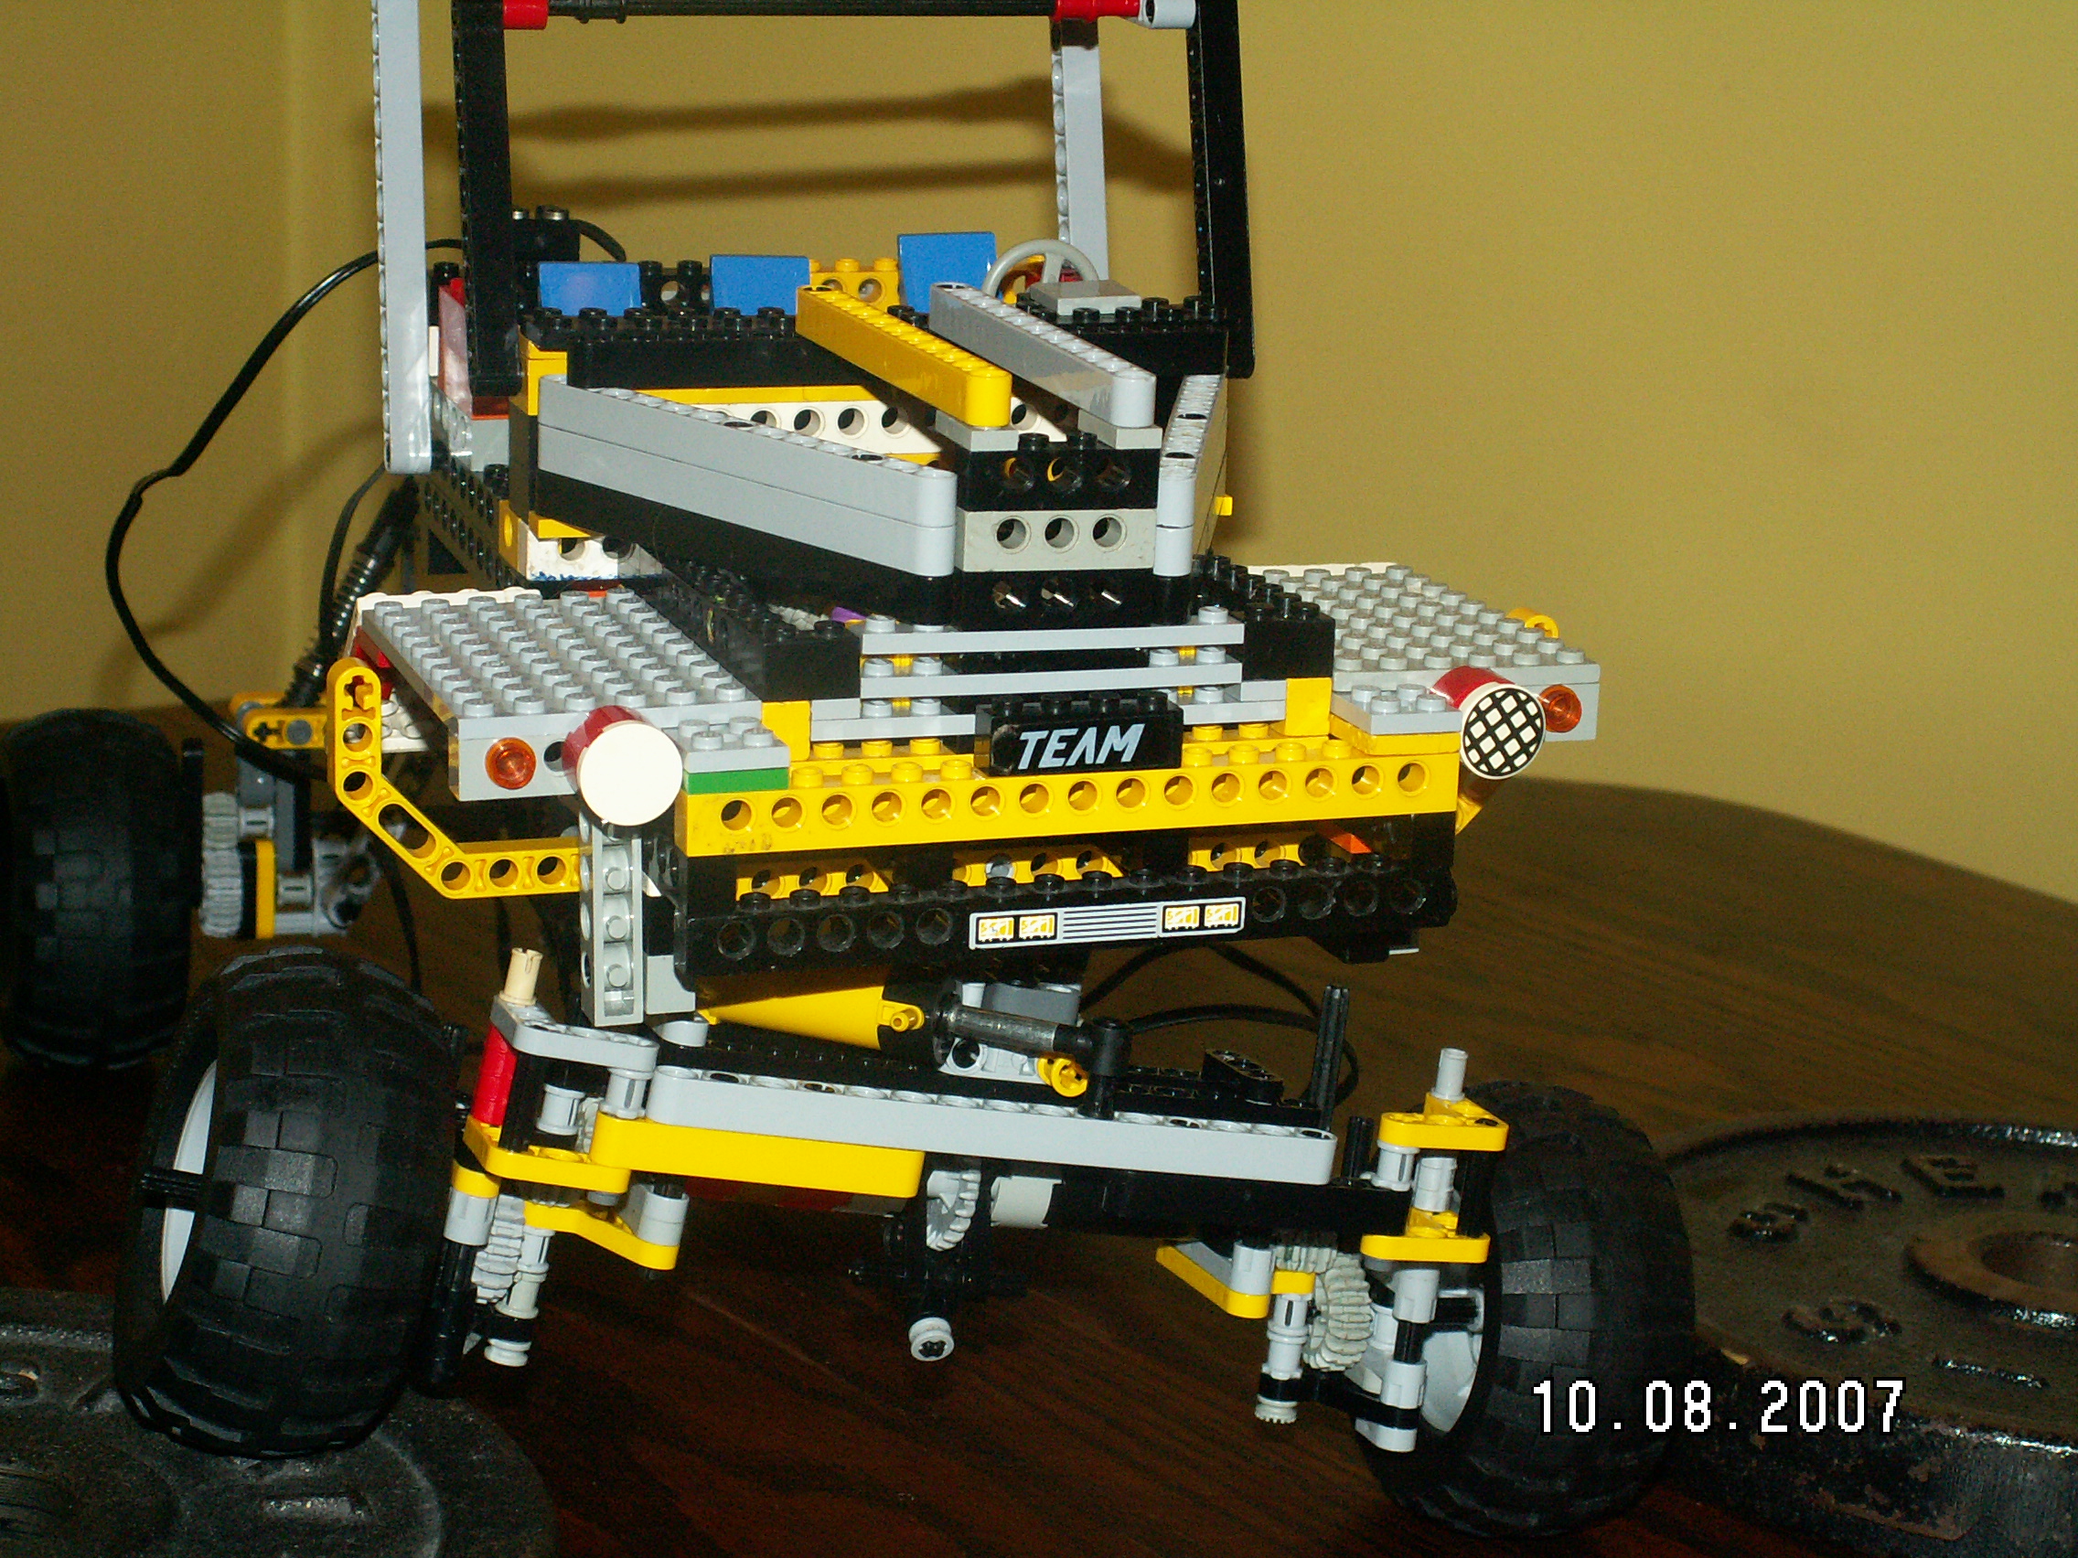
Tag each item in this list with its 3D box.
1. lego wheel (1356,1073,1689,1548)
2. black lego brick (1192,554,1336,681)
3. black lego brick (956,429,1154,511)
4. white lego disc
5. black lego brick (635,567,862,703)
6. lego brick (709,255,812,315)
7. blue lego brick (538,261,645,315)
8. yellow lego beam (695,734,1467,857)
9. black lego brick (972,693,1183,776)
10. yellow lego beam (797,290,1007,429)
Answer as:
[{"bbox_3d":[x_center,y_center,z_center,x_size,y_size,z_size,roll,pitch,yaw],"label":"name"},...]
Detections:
[{"bbox_3d":[0.085,0.095,0.772,0.038,0.082,0.082,6,12,-25],"label":"lego wheel"},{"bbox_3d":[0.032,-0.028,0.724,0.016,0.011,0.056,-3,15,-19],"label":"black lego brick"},{"bbox_3d":[0.003,-0.048,0.676,0.032,0.011,0.008,-3,16,-22],"label":"black lego brick"},{"bbox_3d":[-0.062,-0.001,0.651,0.016,0.016,0.004,-3,15,-19],"label":"white lego disc"},{"bbox_3d":[-0.047,-0.027,0.708,0.016,0.011,0.076,-3,15,-19],"label":"black lego brick"},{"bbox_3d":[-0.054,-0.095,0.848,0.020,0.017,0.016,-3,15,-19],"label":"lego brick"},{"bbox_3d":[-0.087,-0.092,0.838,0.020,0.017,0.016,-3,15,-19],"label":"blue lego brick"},{"bbox_3d":[0.006,0.002,0.679,0.128,0.011,0.008,-3,15,-19],"label":"yellow lego beam"},{"bbox_3d":[0.006,-0.007,0.677,0.032,0.011,0.008,-3,15,-19],"label":"black lego brick"},{"bbox_3d":[-0.023,-0.069,0.704,0.008,0.008,0.088,-3,16,-22],"label":"yellow lego beam"}]

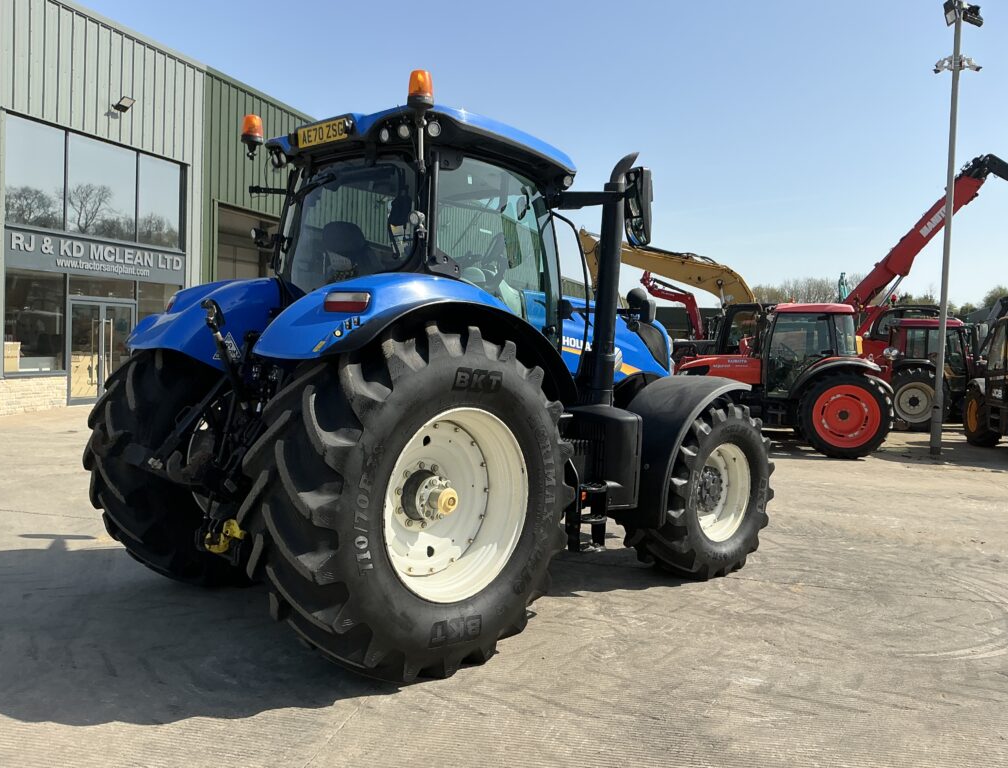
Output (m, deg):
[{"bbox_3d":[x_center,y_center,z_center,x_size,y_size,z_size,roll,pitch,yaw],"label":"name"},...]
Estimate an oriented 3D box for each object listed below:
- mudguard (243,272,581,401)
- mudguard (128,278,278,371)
[{"bbox_3d":[-0.438,-0.253,4.597,0.800,0.720,1.800,4,3,44],"label":"mudguard"},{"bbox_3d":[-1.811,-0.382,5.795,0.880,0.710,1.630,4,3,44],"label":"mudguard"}]

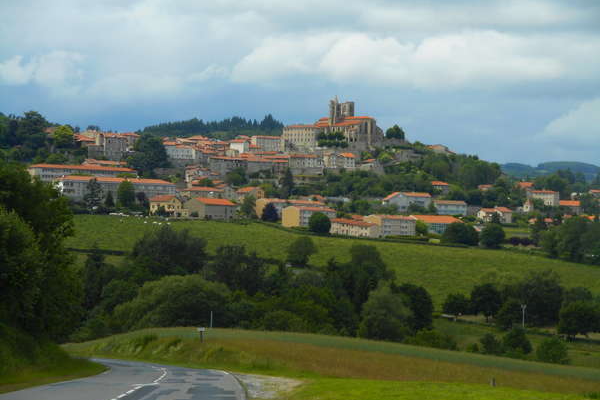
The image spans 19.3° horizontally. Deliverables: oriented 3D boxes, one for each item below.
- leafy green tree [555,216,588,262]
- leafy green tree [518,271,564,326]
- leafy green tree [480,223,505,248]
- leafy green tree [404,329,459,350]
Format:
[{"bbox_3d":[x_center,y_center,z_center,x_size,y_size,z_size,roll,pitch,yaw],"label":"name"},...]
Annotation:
[{"bbox_3d":[104.420,15.000,680.000,13.080,18.080,13.080,0,-1,0],"label":"leafy green tree"},{"bbox_3d":[65.570,26.880,480.000,12.490,14.930,12.490,0,-1,0],"label":"leafy green tree"},{"bbox_3d":[87.100,16.290,800.000,10.860,11.310,10.860,0,-1,0],"label":"leafy green tree"},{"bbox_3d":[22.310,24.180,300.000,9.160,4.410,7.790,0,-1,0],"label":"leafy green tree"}]

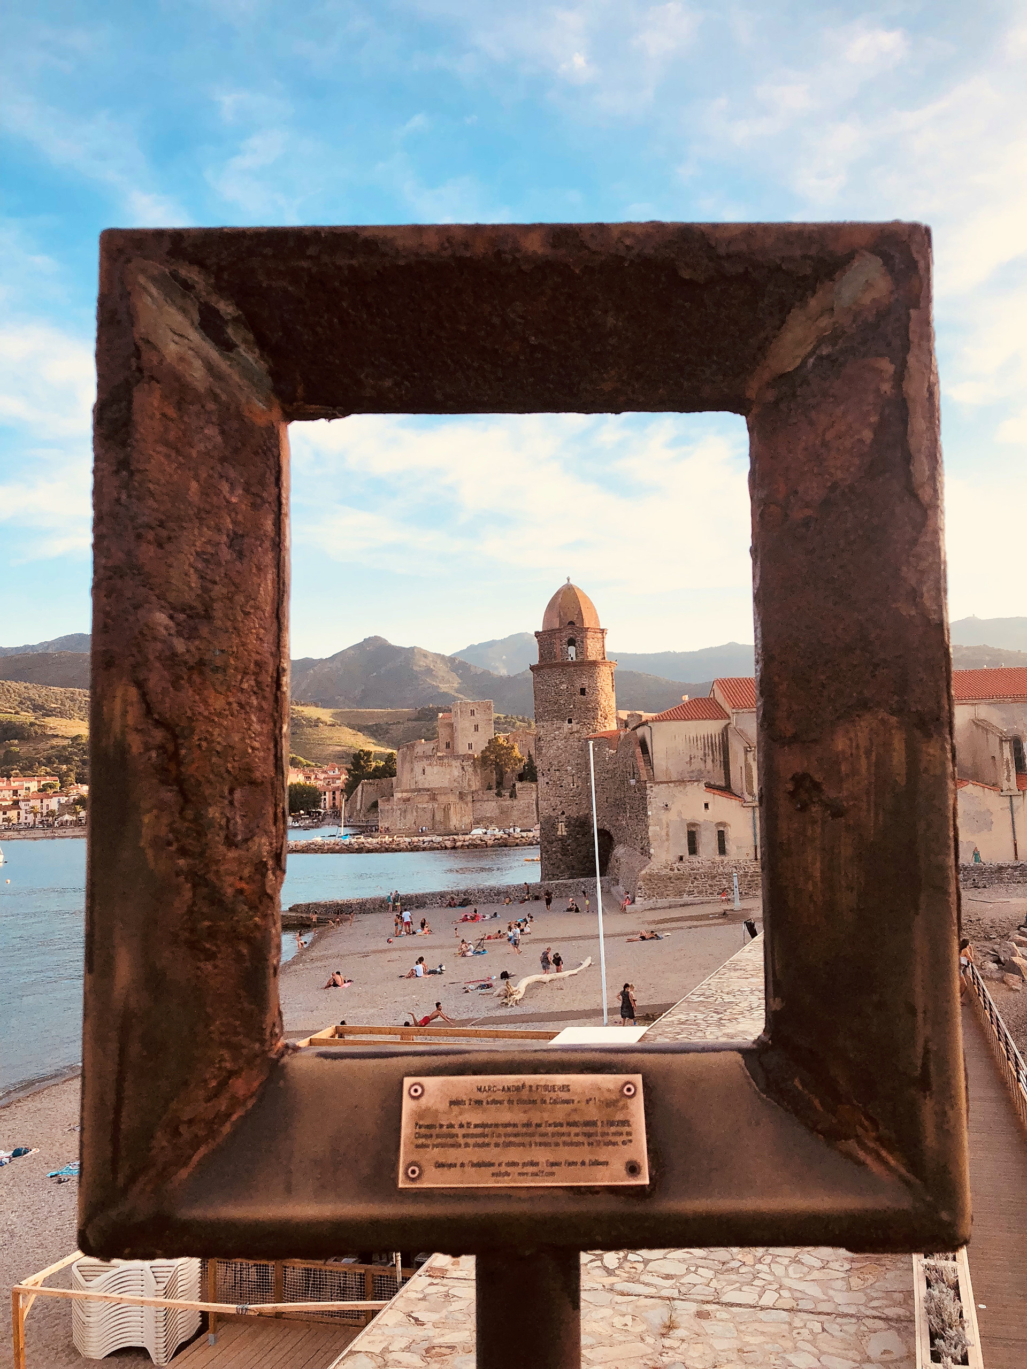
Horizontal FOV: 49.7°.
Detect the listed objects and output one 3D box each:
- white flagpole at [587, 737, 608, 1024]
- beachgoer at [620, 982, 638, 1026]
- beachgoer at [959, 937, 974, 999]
[{"bbox_3d":[3.050,7.095,39.922,0.120,10.150,0.120,-3,-6,0],"label":"white flagpole"},{"bbox_3d":[4.003,11.213,38.609,0.580,1.620,0.420,-5,-6,20],"label":"beachgoer"},{"bbox_3d":[11.177,7.149,27.680,0.600,1.550,0.500,0,-7,-25],"label":"beachgoer"}]

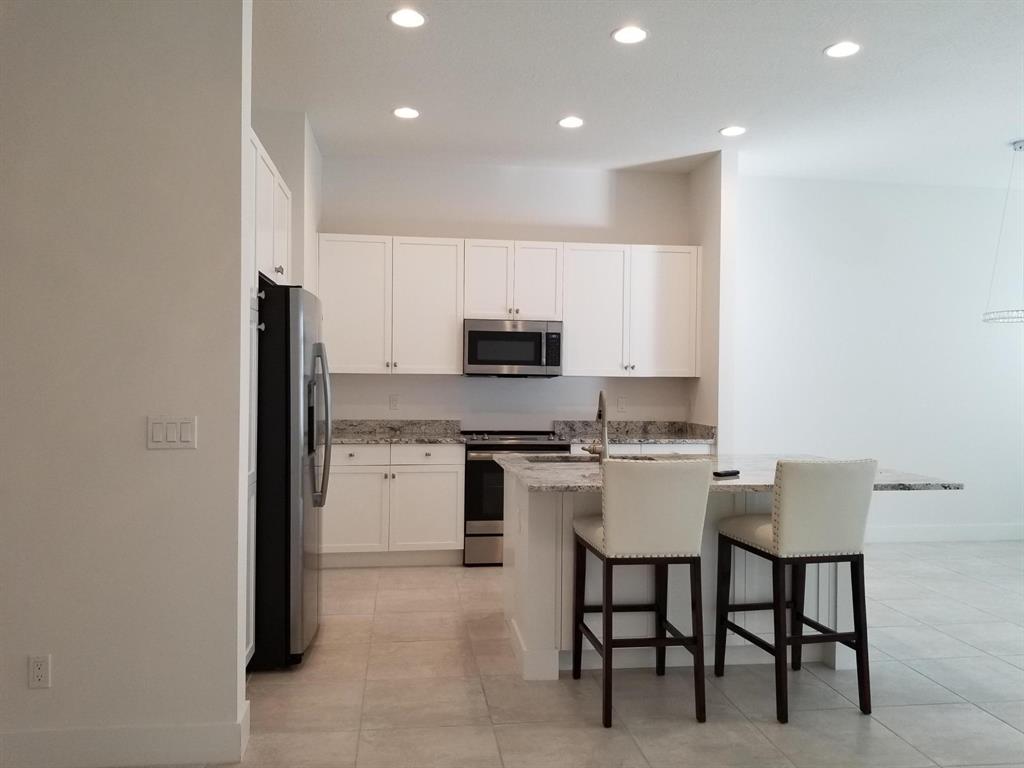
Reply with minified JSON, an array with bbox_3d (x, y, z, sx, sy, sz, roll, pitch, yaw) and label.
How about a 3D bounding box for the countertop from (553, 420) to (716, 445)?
[{"bbox_3d":[0.930,0.377,5.918,1.100,0.136,0.650,1,0,-8],"label":"countertop"}]

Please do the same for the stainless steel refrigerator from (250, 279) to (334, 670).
[{"bbox_3d":[-1.360,0.421,3.934,0.865,1.770,0.910,1,0,-8],"label":"stainless steel refrigerator"}]

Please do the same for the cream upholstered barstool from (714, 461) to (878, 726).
[{"bbox_3d":[1.201,0.809,3.328,0.430,1.060,0.570,1,0,-14],"label":"cream upholstered barstool"}]

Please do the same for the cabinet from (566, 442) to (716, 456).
[{"bbox_3d":[0.913,0.867,5.923,1.080,0.840,0.620,1,0,-8],"label":"cabinet"}]

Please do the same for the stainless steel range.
[{"bbox_3d":[0.006,0.851,5.769,0.760,0.930,0.680,1,0,-8],"label":"stainless steel range"}]

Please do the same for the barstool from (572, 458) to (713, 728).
[{"bbox_3d":[0.525,0.801,3.256,0.430,1.060,0.570,1,0,-9],"label":"barstool"}]

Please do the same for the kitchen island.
[{"bbox_3d":[0.913,0.876,3.864,1.910,0.914,1.310,1,0,-8],"label":"kitchen island"}]

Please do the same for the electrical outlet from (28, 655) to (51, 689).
[{"bbox_3d":[-1.590,0.970,2.585,0.070,0.114,0.008,1,0,-8],"label":"electrical outlet"}]

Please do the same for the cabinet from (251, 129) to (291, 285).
[{"bbox_3d":[-1.492,-0.800,3.839,0.610,0.590,0.980,1,0,-8],"label":"cabinet"}]

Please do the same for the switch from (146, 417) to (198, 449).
[{"bbox_3d":[-1.165,0.170,2.639,0.164,0.114,0.009,1,0,-8],"label":"switch"}]

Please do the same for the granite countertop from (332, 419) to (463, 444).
[{"bbox_3d":[-0.898,0.356,5.667,1.070,0.136,0.650,1,0,-8],"label":"granite countertop"}]

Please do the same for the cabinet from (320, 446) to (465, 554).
[{"bbox_3d":[-0.902,0.846,5.674,1.065,0.840,0.620,1,0,-8],"label":"cabinet"}]

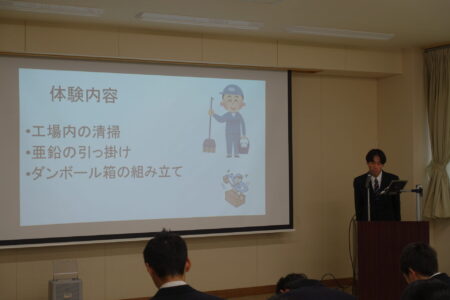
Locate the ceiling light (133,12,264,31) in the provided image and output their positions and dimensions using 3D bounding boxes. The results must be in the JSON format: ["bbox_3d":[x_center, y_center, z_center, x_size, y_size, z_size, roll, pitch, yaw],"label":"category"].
[{"bbox_3d":[-0.204,-1.171,6.806,1.220,0.060,0.190,0,-1,-27],"label":"ceiling light"}]

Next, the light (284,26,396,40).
[{"bbox_3d":[1.176,-1.174,7.483,1.220,0.060,0.190,0,-1,-27],"label":"light"}]

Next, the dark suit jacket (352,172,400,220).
[{"bbox_3d":[1.427,0.533,6.943,0.450,0.690,0.280,-1,-1,7],"label":"dark suit jacket"}]

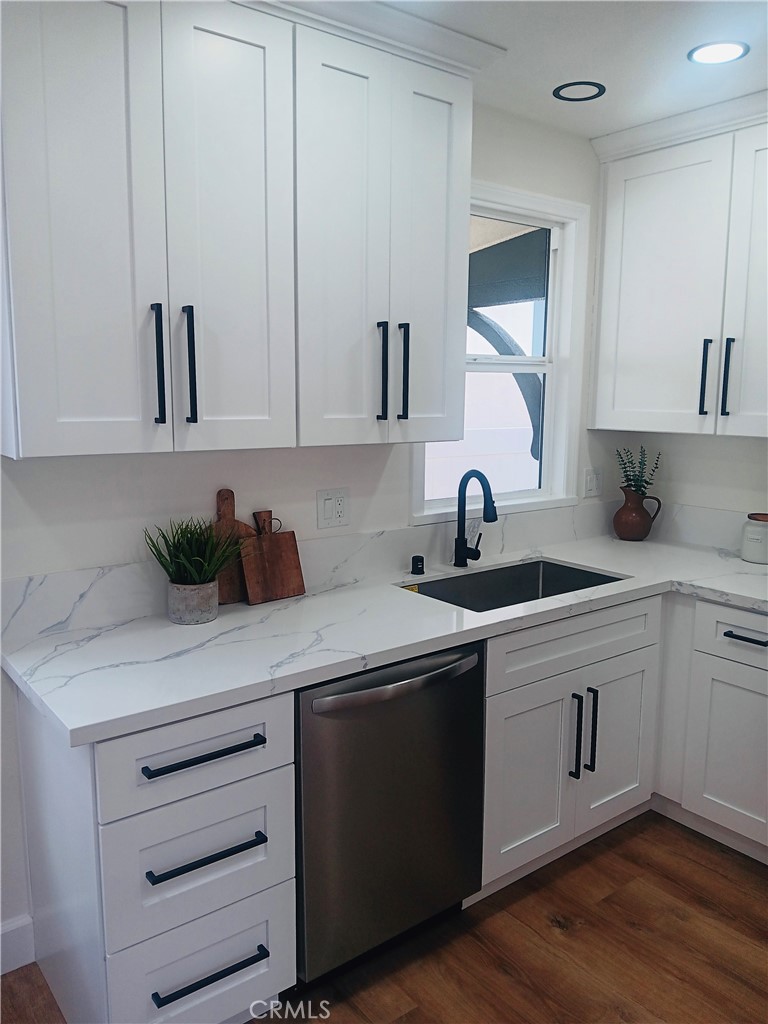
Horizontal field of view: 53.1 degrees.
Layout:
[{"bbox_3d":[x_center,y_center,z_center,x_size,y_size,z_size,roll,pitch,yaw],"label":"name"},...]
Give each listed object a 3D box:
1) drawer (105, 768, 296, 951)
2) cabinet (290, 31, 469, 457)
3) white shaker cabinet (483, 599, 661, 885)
[{"bbox_3d":[-0.539,0.706,1.861,0.443,0.281,0.525,-6,11,-37],"label":"drawer"},{"bbox_3d":[-0.088,-0.735,2.279,0.606,1.053,0.335,-6,11,-37],"label":"cabinet"},{"bbox_3d":[0.429,0.653,2.673,0.836,0.780,0.620,-6,11,-37],"label":"white shaker cabinet"}]

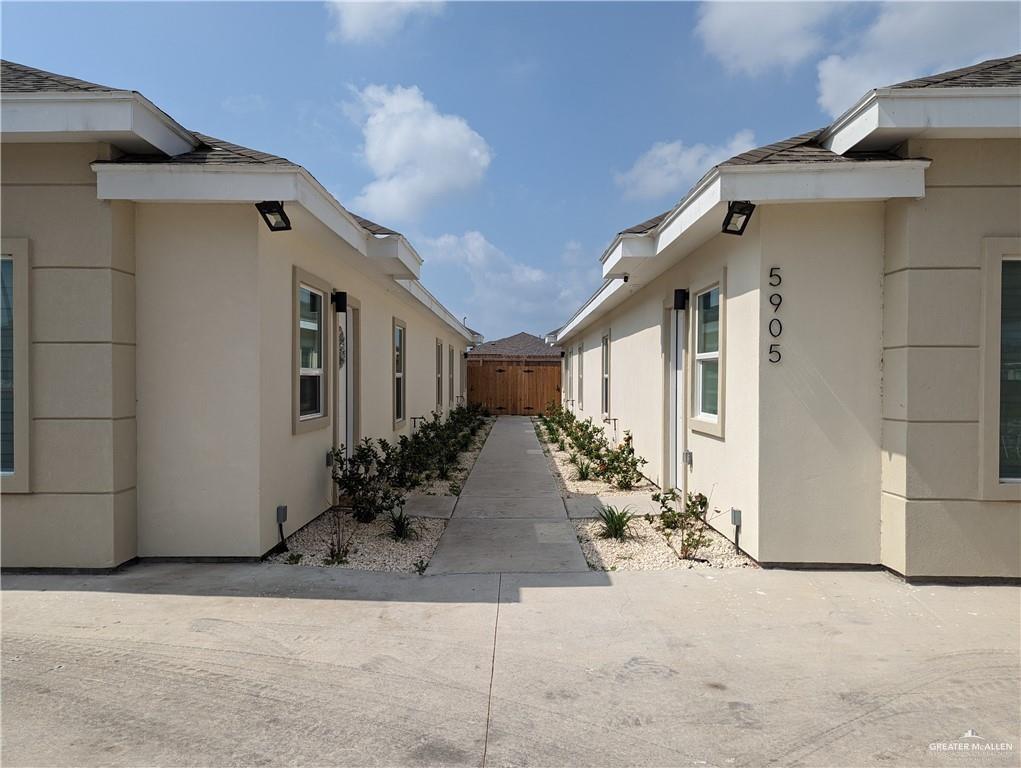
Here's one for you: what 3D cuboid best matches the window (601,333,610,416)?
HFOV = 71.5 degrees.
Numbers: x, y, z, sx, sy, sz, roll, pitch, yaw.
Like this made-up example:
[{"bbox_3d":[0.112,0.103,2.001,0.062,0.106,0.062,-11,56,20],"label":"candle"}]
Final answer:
[{"bbox_3d":[1.865,-0.146,13.570,0.120,1.720,1.140,0,1,0],"label":"window"}]

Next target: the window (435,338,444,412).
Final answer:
[{"bbox_3d":[-1.760,-0.210,17.430,0.120,1.720,1.140,0,1,0],"label":"window"}]

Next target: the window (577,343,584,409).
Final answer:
[{"bbox_3d":[1.895,-0.185,18.770,0.120,1.720,1.140,0,1,0],"label":"window"}]

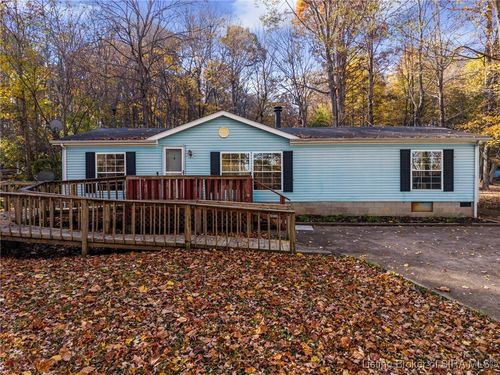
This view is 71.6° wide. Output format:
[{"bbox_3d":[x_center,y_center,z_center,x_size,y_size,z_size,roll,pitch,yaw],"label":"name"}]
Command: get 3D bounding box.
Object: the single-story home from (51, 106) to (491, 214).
[{"bbox_3d":[0.720,-1.170,17.200,16.900,4.500,7.700,0,2,3],"label":"single-story home"}]

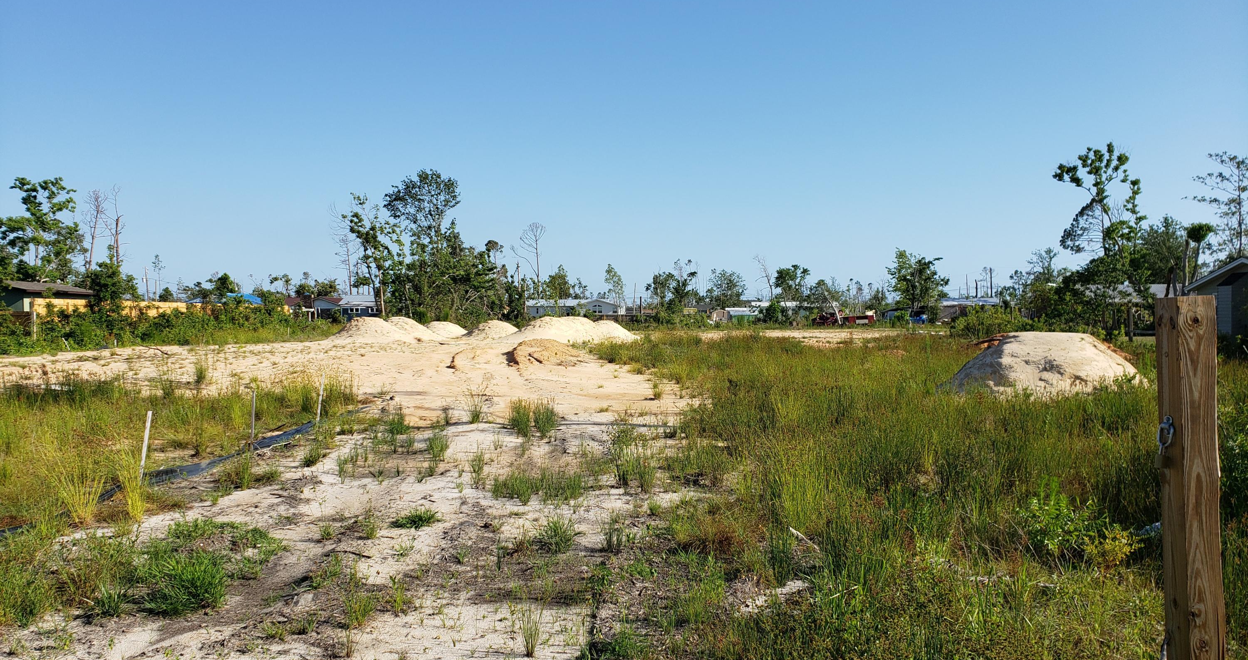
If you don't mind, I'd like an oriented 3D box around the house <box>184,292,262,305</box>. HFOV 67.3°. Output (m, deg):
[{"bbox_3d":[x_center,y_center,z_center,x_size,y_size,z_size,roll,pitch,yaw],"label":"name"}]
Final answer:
[{"bbox_3d":[-68.000,-3.750,158.000,10.500,4.600,9.500,0,1,-5],"label":"house"}]

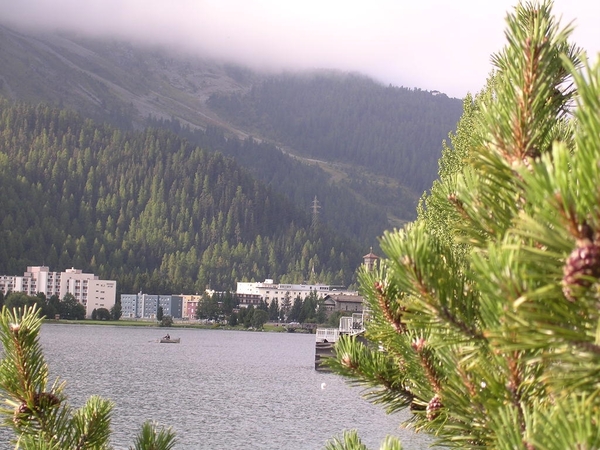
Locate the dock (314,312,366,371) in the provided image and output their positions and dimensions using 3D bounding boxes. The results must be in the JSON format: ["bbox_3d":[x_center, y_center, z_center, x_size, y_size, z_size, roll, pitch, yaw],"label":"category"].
[{"bbox_3d":[3.594,9.410,161.000,4.800,4.700,5.000,1,-3,6],"label":"dock"}]

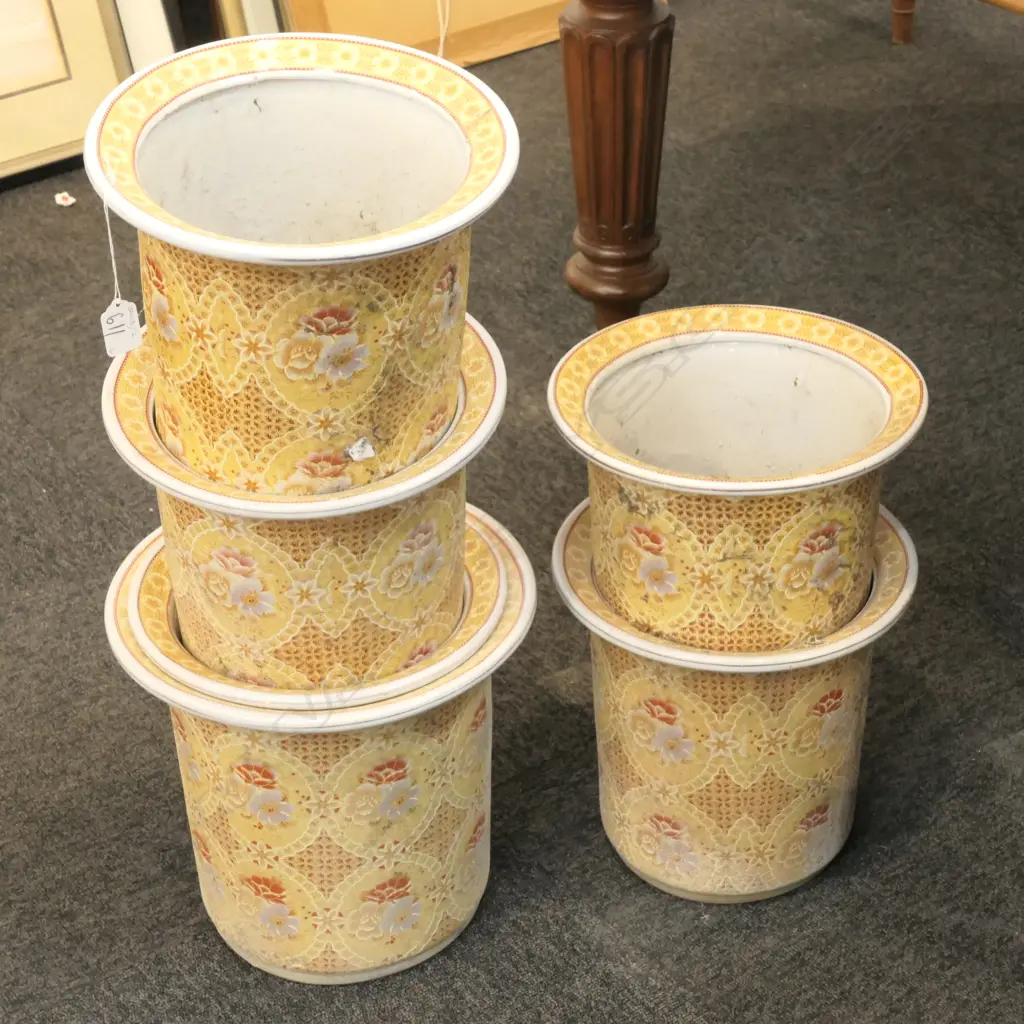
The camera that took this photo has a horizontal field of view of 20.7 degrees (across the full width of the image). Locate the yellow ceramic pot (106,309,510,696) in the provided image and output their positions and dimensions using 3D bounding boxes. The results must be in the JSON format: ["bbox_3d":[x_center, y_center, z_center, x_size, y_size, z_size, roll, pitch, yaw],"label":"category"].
[{"bbox_3d":[-0.147,0.024,2.115,0.291,0.278,0.291,-1,36,1],"label":"yellow ceramic pot"}]

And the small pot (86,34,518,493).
[{"bbox_3d":[-0.152,-0.154,2.077,0.312,0.292,0.312,1,38,-2],"label":"small pot"}]

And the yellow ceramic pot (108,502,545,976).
[{"bbox_3d":[-0.143,0.188,2.222,0.330,0.305,0.330,-1,34,1],"label":"yellow ceramic pot"}]

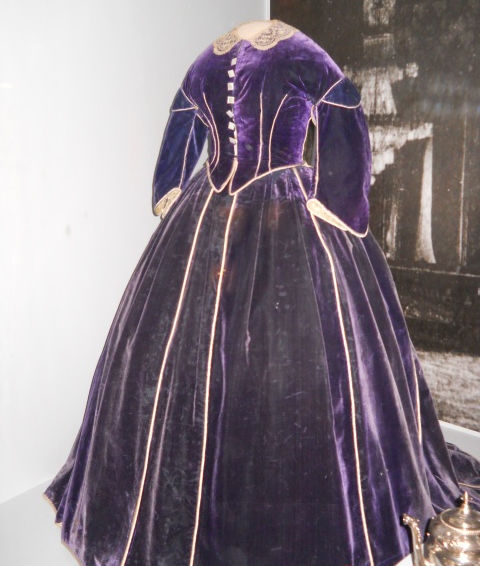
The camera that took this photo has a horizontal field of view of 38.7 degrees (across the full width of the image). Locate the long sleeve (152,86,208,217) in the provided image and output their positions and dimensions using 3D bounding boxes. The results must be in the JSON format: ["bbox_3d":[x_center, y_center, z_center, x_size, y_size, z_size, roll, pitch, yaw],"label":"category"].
[{"bbox_3d":[-0.167,-0.369,1.920,0.140,0.370,0.180,8,16,27],"label":"long sleeve"}]

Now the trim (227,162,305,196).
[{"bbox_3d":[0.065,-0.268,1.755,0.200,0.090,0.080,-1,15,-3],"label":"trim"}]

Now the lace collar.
[{"bbox_3d":[0.037,-0.633,1.765,0.210,0.085,0.160,7,16,25],"label":"lace collar"}]

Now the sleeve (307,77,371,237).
[{"bbox_3d":[0.245,-0.313,1.705,0.145,0.390,0.190,7,16,25],"label":"sleeve"}]

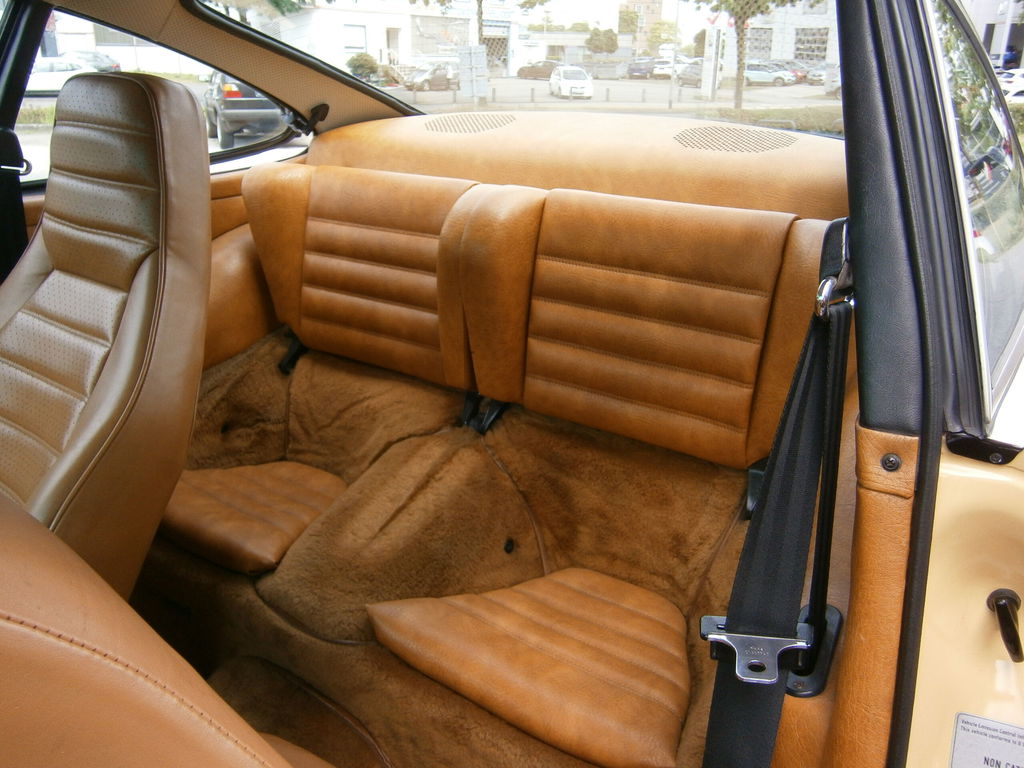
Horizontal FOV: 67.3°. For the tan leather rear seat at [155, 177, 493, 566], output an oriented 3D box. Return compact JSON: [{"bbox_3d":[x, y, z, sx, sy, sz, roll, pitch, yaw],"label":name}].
[{"bbox_3d":[-0.340,-0.067,1.244,0.572,0.527,0.516,15,27,31],"label":"tan leather rear seat"}]

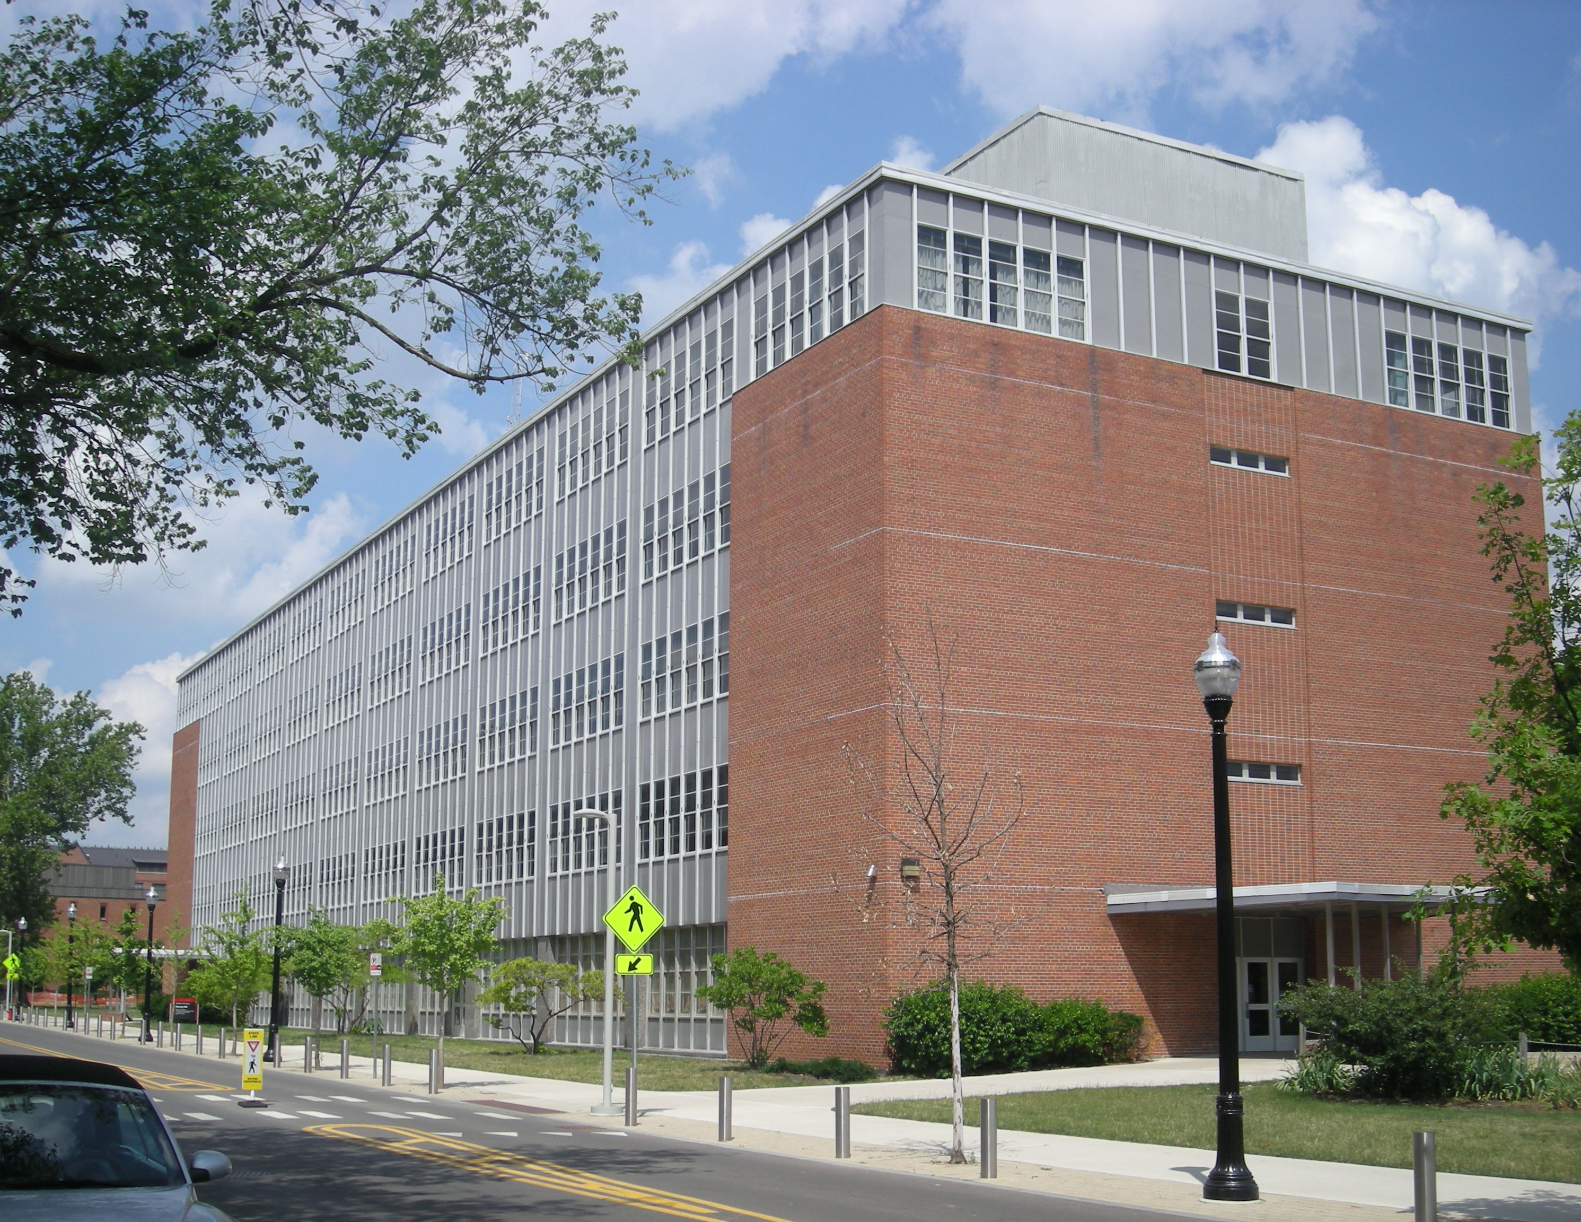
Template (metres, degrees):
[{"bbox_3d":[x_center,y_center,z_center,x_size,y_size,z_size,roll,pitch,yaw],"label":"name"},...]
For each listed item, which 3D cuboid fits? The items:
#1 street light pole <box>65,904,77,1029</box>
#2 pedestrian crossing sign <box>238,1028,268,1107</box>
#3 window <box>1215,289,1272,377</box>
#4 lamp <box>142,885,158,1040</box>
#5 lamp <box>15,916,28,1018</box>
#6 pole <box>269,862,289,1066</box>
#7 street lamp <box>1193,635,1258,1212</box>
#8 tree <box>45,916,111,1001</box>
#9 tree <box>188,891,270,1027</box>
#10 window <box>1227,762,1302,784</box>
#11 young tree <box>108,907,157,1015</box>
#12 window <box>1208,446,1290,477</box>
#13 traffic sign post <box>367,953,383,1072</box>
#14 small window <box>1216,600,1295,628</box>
[{"bbox_3d":[-30.425,15.062,87.986,0.500,5.250,0.500,5,-11,-26],"label":"street light pole"},{"bbox_3d":[-8.325,7.082,32.151,0.410,1.160,0.320,5,-11,-24],"label":"pedestrian crossing sign"},{"bbox_3d":[10.662,-6.468,48.682,1.766,1.998,0.180,6,-12,-30],"label":"window"},{"bbox_3d":[-22.322,12.327,72.468,0.500,5.300,0.500,5,-11,-26],"label":"lamp"},{"bbox_3d":[-39.994,18.667,108.034,0.500,5.300,0.500,5,-11,-26],"label":"lamp"},{"bbox_3d":[-13.548,9.128,54.640,0.500,5.300,0.500,5,-11,-26],"label":"pole"},{"bbox_3d":[3.815,2.607,18.240,0.475,4.940,0.475,5,-12,-26],"label":"street lamp"},{"bbox_3d":[-28.318,14.510,82.898,2.400,4.467,2.400,5,-11,-26],"label":"tree"},{"bbox_3d":[-15.537,10.049,57.922,2.100,4.648,2.100,5,-11,-26],"label":"tree"},{"bbox_3d":[10.815,3.689,47.343,2.292,0.479,0.150,6,-12,-30],"label":"window"},{"bbox_3d":[-23.138,12.656,72.687,1.777,4.583,1.777,5,-11,-26],"label":"young tree"},{"bbox_3d":[10.717,-3.471,48.165,2.481,0.465,0.180,6,-12,-30],"label":"window"},{"bbox_3d":[-8.443,8.280,42.380,0.305,2.513,0.060,-7,-12,33],"label":"traffic sign post"},{"bbox_3d":[10.707,0.100,47.503,2.469,0.456,0.180,6,-12,-30],"label":"small window"}]

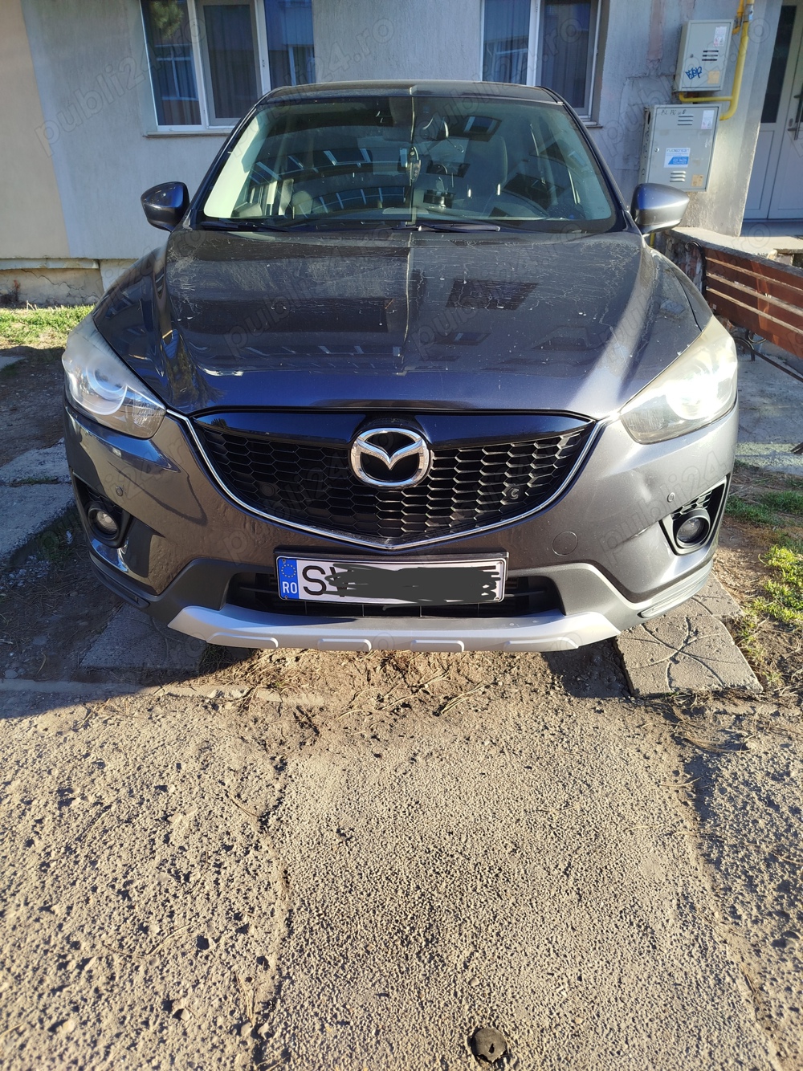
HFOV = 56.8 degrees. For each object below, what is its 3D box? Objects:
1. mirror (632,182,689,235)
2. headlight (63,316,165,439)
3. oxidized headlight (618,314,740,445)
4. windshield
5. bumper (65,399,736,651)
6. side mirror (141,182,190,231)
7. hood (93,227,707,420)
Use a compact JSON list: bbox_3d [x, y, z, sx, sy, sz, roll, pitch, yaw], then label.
[{"bbox_3d":[0.979,-1.239,2.811,0.230,0.180,0.160,1,25,2],"label":"mirror"},{"bbox_3d":[-0.702,-0.411,1.881,0.370,0.250,0.500,1,25,2],"label":"headlight"},{"bbox_3d":[0.677,-0.391,1.840,0.370,0.250,0.500,1,25,2],"label":"oxidized headlight"},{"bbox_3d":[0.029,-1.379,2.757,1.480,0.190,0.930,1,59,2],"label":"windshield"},{"bbox_3d":[-0.016,-0.078,1.892,1.780,0.550,0.570,1,25,2],"label":"bumper"},{"bbox_3d":[-0.915,-1.271,2.866,0.220,0.175,0.160,1,25,2],"label":"side mirror"},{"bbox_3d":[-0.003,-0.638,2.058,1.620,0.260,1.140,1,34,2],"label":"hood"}]

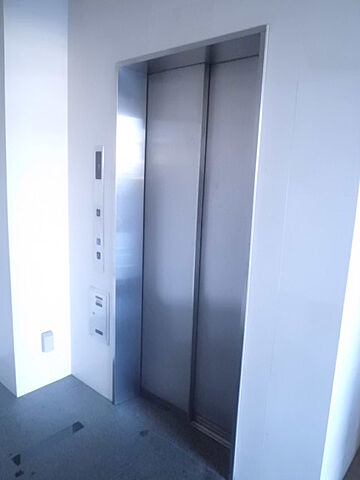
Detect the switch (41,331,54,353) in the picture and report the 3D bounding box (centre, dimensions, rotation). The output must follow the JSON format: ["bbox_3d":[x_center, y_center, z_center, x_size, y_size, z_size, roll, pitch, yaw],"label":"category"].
[{"bbox_3d":[-0.926,0.717,2.529,0.036,0.127,0.068,11,13,39],"label":"switch"}]

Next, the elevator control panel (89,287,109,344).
[{"bbox_3d":[-0.551,0.505,2.426,0.210,0.367,0.018,11,13,39],"label":"elevator control panel"}]

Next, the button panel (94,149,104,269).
[{"bbox_3d":[-0.518,-0.184,2.302,0.095,0.802,0.015,11,13,39],"label":"button panel"}]

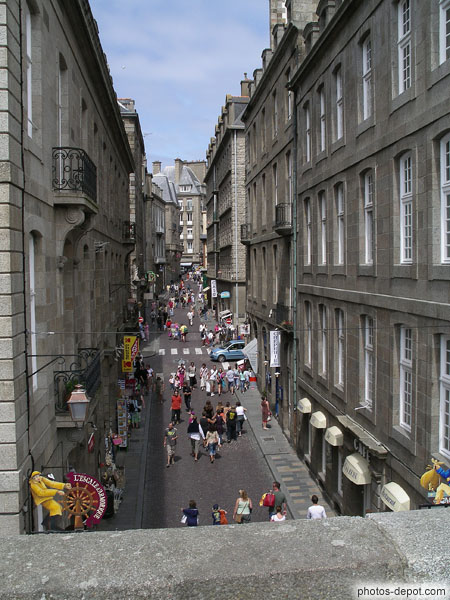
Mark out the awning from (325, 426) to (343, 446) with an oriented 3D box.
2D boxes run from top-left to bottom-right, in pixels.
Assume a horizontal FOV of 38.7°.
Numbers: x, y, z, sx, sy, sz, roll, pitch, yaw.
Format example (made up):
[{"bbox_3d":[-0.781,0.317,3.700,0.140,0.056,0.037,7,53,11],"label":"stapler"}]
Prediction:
[{"bbox_3d":[3.752,4.674,22.007,0.330,0.410,1.020,-1,3,-5],"label":"awning"}]

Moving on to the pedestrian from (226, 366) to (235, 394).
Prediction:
[{"bbox_3d":[0.313,4.870,38.815,0.520,1.740,0.420,-1,3,0],"label":"pedestrian"}]

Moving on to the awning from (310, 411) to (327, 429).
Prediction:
[{"bbox_3d":[3.542,4.521,24.190,0.330,0.410,1.020,-1,3,-5],"label":"awning"}]

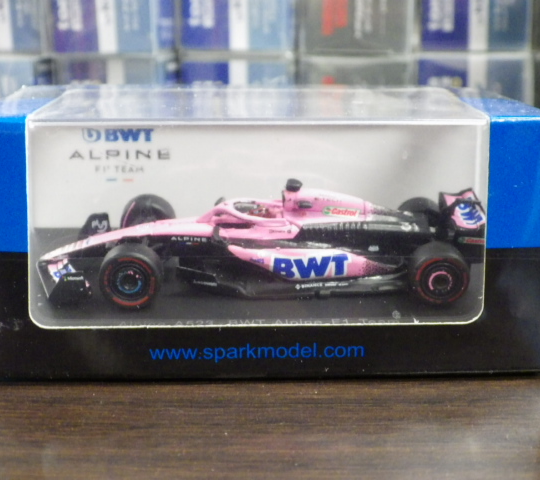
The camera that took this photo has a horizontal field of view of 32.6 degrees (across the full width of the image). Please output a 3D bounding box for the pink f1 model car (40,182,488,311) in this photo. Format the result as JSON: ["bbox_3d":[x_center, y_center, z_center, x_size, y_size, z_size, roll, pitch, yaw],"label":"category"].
[{"bbox_3d":[-0.002,-0.002,0.181,0.087,0.018,0.031,0,21,-1],"label":"pink f1 model car"}]

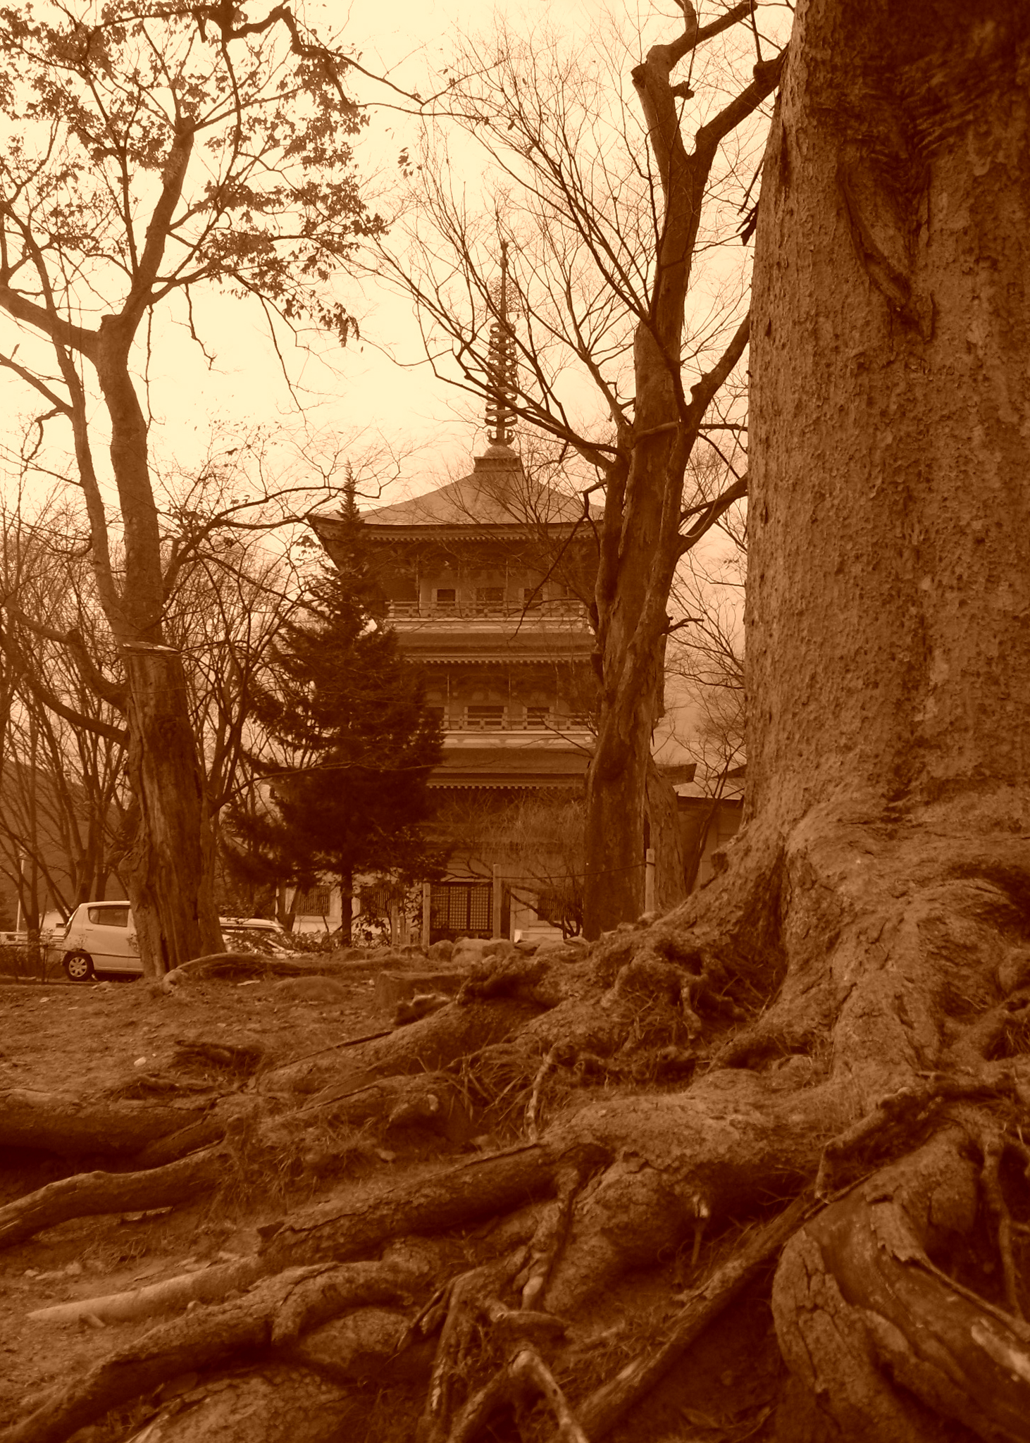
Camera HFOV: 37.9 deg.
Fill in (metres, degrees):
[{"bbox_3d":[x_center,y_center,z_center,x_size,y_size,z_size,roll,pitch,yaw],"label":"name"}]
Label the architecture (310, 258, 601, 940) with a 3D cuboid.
[{"bbox_3d":[-1.095,-6.128,67.077,15.500,31.820,15.500,0,-8,5],"label":"architecture"}]

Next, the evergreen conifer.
[{"bbox_3d":[-4.971,-0.393,43.905,5.900,13.860,5.900,1,-7,0],"label":"evergreen conifer"}]

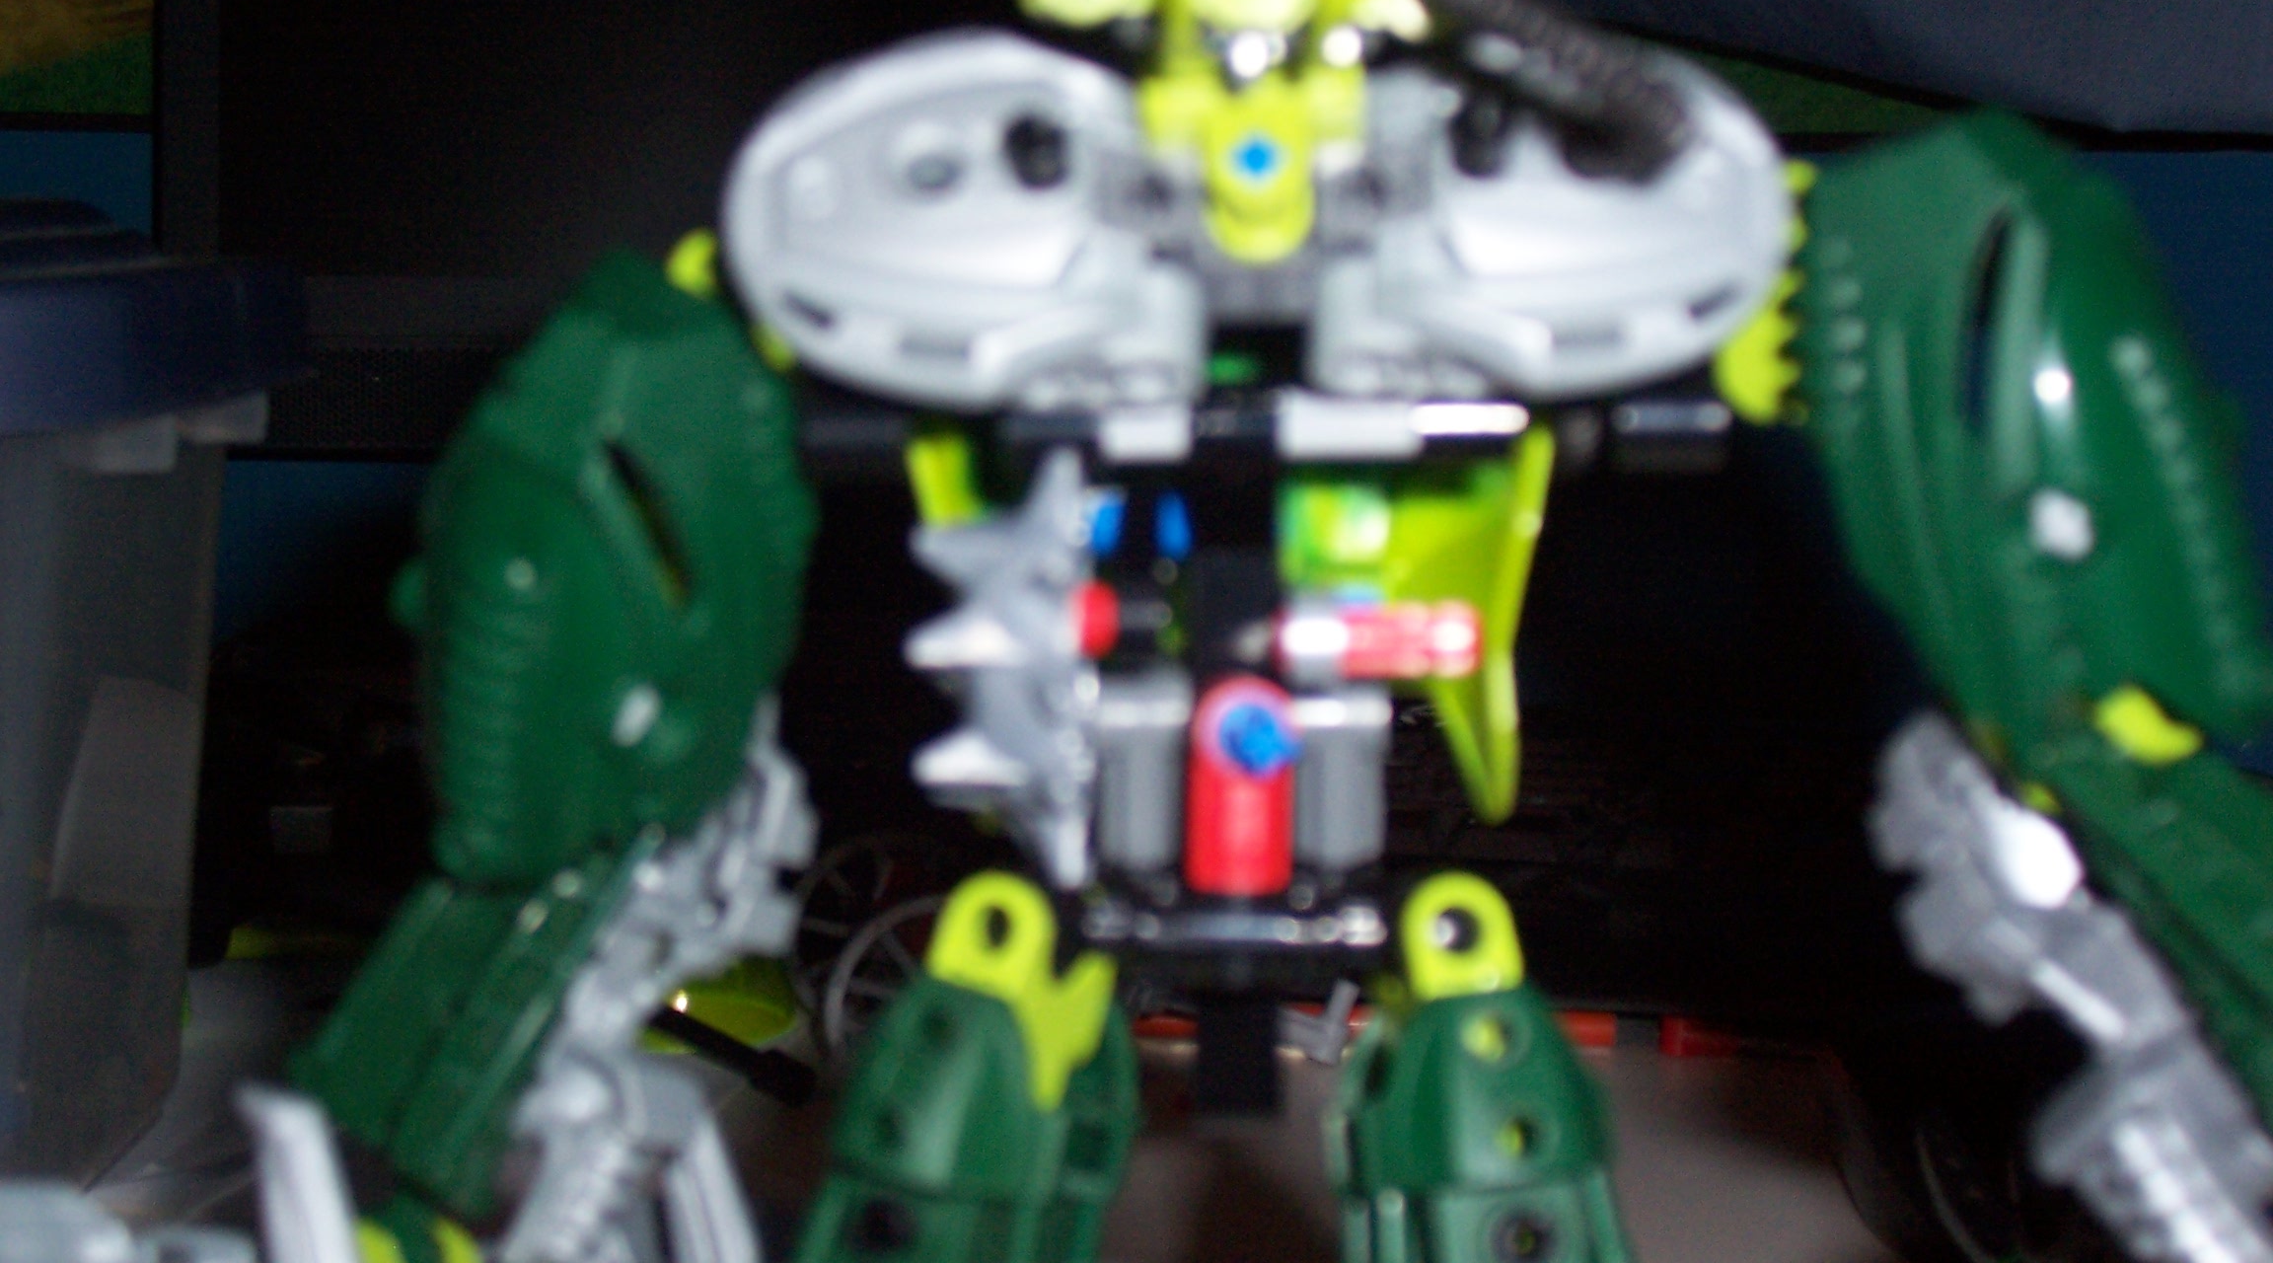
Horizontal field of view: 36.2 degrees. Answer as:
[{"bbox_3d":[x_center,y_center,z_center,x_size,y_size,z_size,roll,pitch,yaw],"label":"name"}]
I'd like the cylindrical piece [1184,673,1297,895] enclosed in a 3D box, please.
[{"bbox_3d":[0.008,0.012,0.265,0.007,0.016,0.008,0,8,0],"label":"cylindrical piece"}]

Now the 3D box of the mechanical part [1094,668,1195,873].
[{"bbox_3d":[0.001,0.012,0.285,0.008,0.016,0.008,0,8,0],"label":"mechanical part"}]

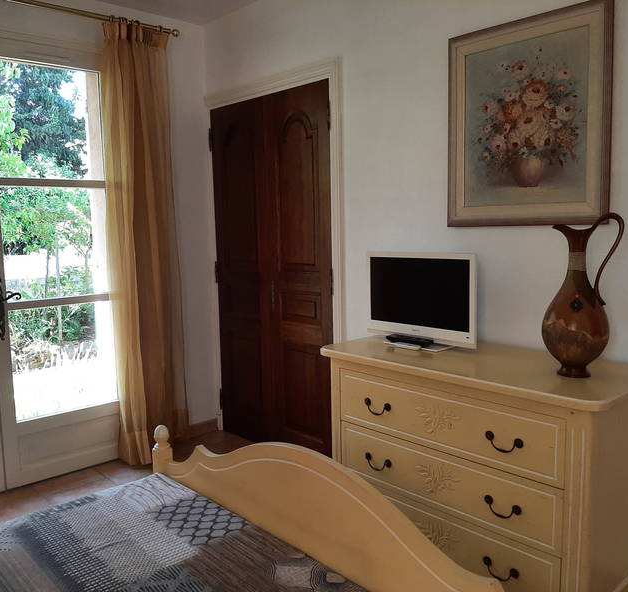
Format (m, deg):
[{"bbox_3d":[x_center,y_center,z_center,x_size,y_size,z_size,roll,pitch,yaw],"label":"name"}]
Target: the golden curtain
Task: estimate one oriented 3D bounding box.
[{"bbox_3d":[-0.940,-0.258,3.352,0.440,2.380,0.170,-7,9,-43],"label":"golden curtain"}]

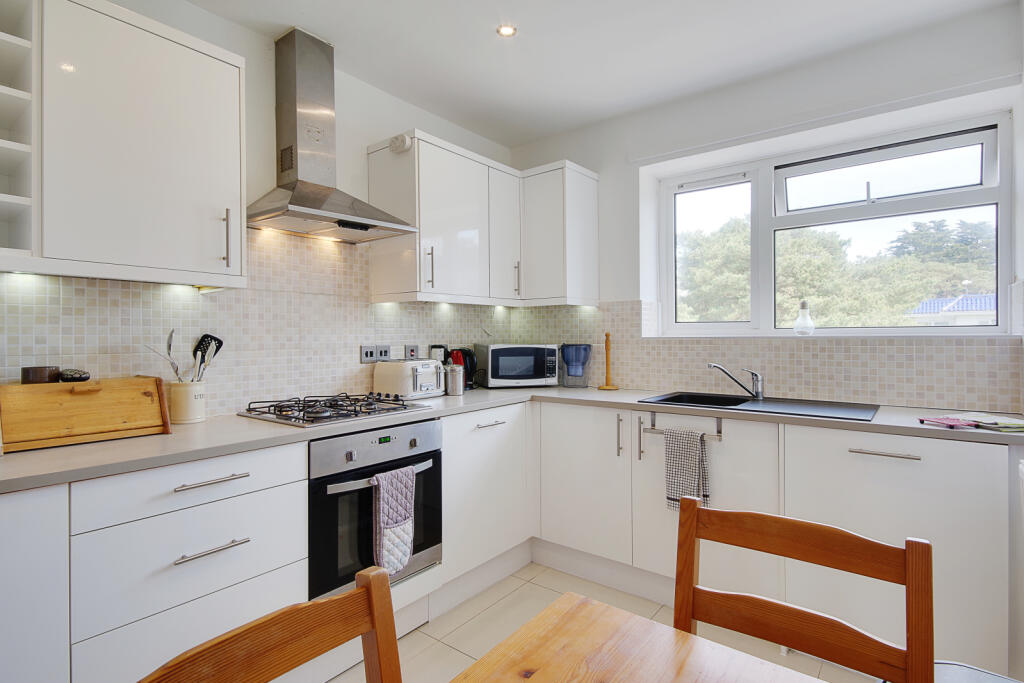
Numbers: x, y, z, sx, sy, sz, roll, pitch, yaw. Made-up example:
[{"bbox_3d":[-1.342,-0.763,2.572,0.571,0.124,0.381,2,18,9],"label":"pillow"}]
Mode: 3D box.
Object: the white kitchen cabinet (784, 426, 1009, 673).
[{"bbox_3d":[1.443,0.657,1.959,0.604,0.715,0.575,0,0,38],"label":"white kitchen cabinet"}]

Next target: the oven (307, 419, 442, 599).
[{"bbox_3d":[-0.683,0.623,2.071,0.575,0.599,0.595,0,0,38],"label":"oven"}]

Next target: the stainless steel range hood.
[{"bbox_3d":[-0.762,-0.866,2.128,0.480,0.827,0.595,0,0,38],"label":"stainless steel range hood"}]

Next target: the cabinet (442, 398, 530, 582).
[{"bbox_3d":[-0.328,0.656,2.556,0.580,0.717,0.598,0,0,38],"label":"cabinet"}]

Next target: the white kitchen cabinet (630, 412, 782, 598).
[{"bbox_3d":[0.955,0.656,2.349,0.599,0.717,0.580,0,0,38],"label":"white kitchen cabinet"}]

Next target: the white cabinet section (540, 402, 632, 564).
[{"bbox_3d":[0.521,0.662,2.704,0.500,0.705,0.570,0,1,38],"label":"white cabinet section"}]

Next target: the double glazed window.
[{"bbox_3d":[1.530,-0.503,2.673,1.540,0.950,0.075,0,0,38],"label":"double glazed window"}]

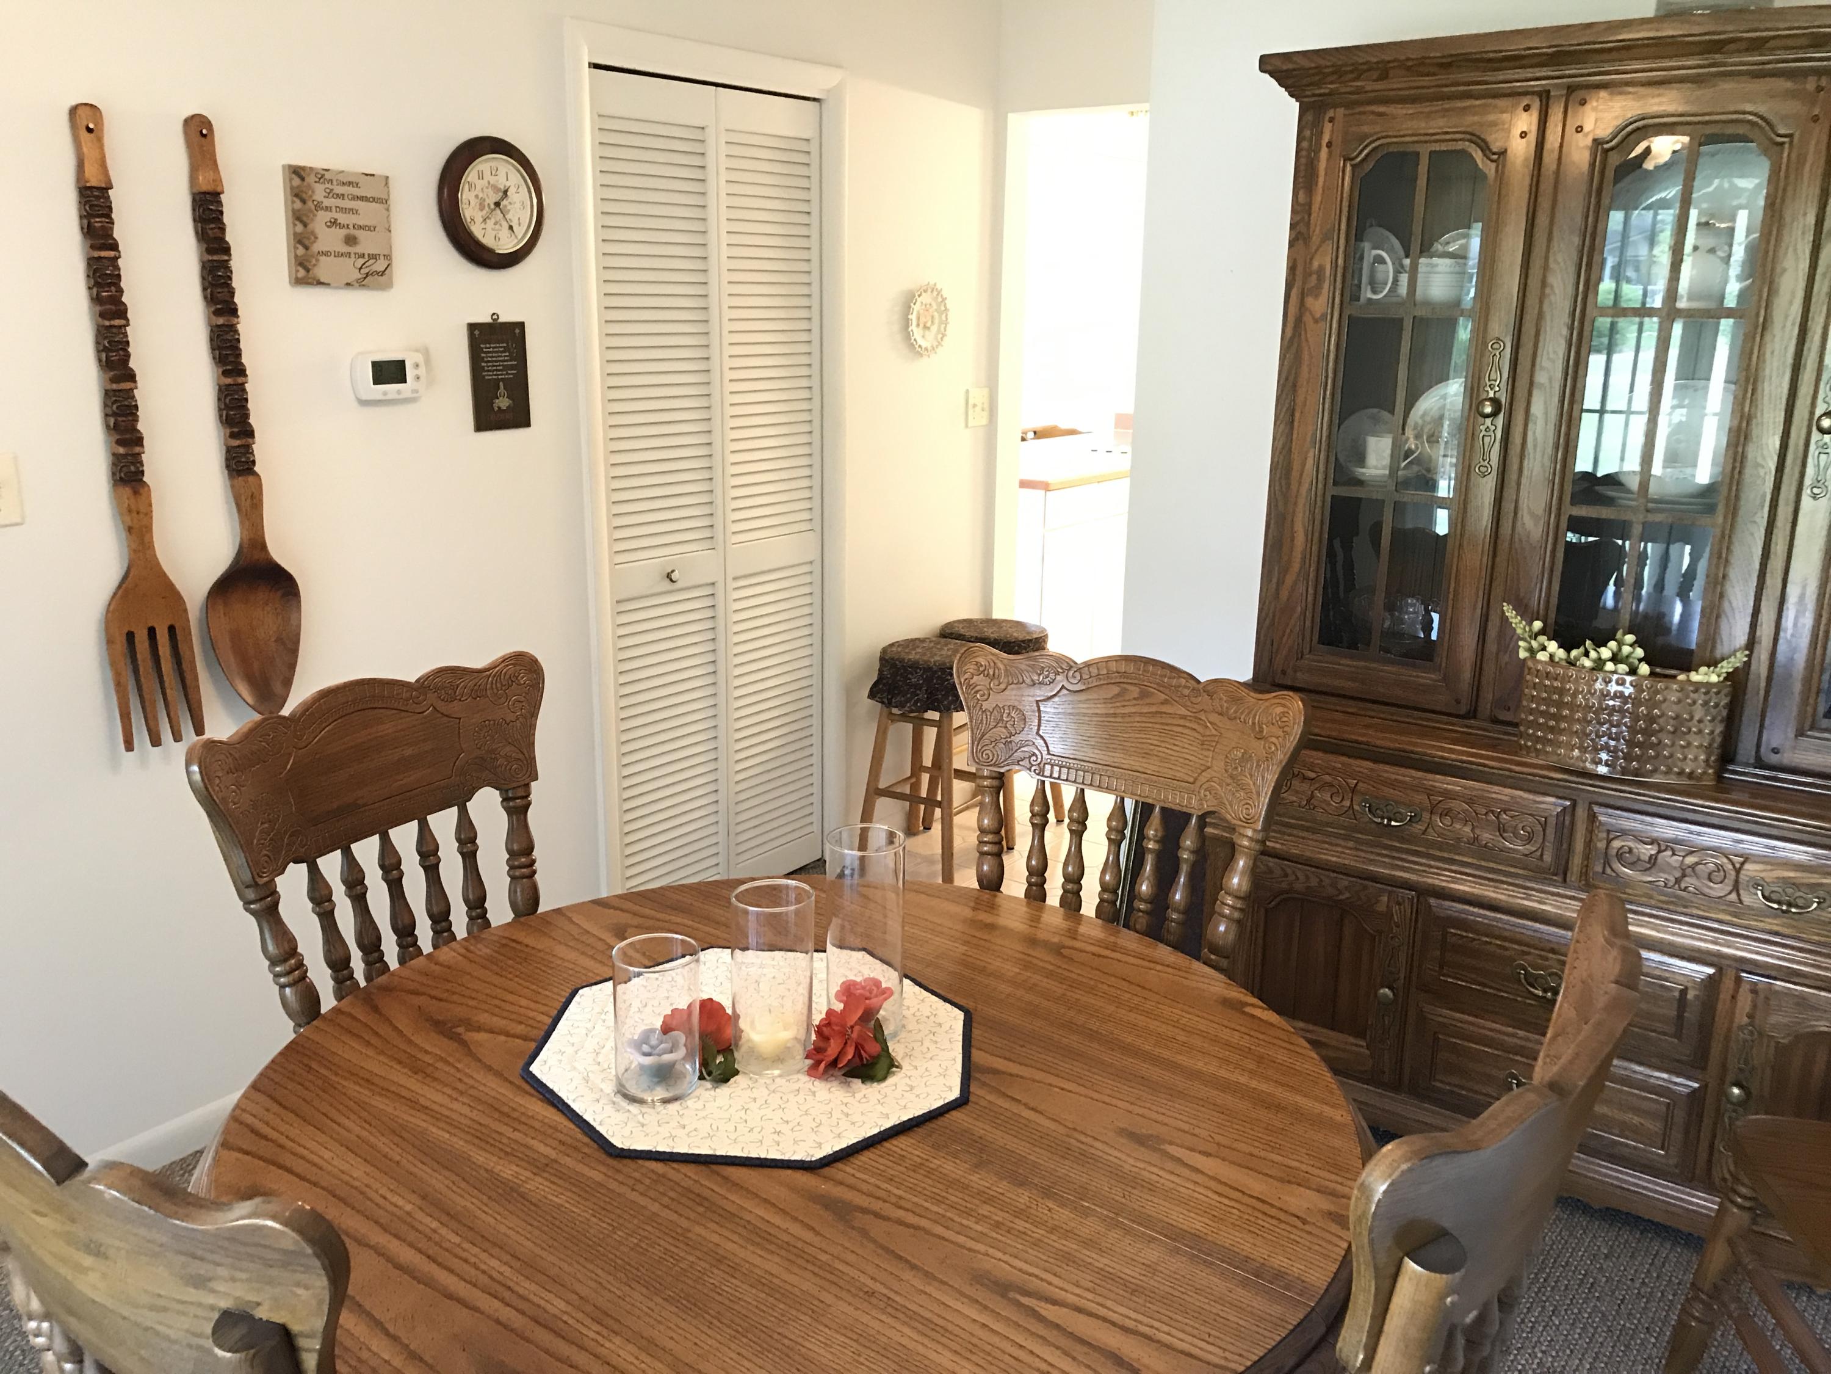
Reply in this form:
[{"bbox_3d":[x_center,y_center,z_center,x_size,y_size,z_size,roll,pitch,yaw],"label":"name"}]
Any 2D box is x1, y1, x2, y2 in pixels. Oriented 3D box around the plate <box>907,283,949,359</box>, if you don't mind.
[{"bbox_3d":[0.035,-1.008,4.076,0.027,0.196,0.194,12,19,38],"label":"plate"}]

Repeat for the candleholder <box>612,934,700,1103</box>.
[{"bbox_3d":[-0.269,0.347,1.556,0.090,0.149,0.090,0,15,-3],"label":"candleholder"}]

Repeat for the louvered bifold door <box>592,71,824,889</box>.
[{"bbox_3d":[-0.484,-0.413,3.656,0.040,1.997,0.725,12,19,38],"label":"louvered bifold door"}]

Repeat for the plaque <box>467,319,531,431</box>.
[{"bbox_3d":[-0.861,-0.652,3.070,0.014,0.236,0.137,12,19,38],"label":"plaque"}]

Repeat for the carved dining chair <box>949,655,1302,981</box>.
[{"bbox_3d":[0.165,0.539,2.096,0.540,1.090,0.540,10,18,32],"label":"carved dining chair"}]

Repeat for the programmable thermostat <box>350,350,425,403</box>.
[{"bbox_3d":[-1.021,-0.601,2.867,0.032,0.094,0.139,12,19,38],"label":"programmable thermostat"}]

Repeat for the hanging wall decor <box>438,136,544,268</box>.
[{"bbox_3d":[-0.847,-0.970,2.975,0.042,0.252,0.252,12,19,38],"label":"hanging wall decor"}]

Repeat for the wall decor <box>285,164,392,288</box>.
[{"bbox_3d":[-1.066,-0.847,2.747,0.025,0.206,0.196,12,19,38],"label":"wall decor"}]

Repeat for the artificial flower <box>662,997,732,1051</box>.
[{"bbox_3d":[-0.232,0.367,1.608,0.076,0.060,0.065,-12,20,-41],"label":"artificial flower"}]

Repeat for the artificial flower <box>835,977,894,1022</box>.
[{"bbox_3d":[-0.058,0.360,1.705,0.068,0.048,0.068,0,15,-3],"label":"artificial flower"}]

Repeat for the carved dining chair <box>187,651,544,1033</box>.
[{"bbox_3d":[-0.459,0.549,1.917,0.550,1.080,0.520,9,17,27],"label":"carved dining chair"}]

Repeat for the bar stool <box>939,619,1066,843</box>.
[{"bbox_3d":[0.246,0.126,4.449,0.340,0.620,0.340,1,15,0],"label":"bar stool"}]

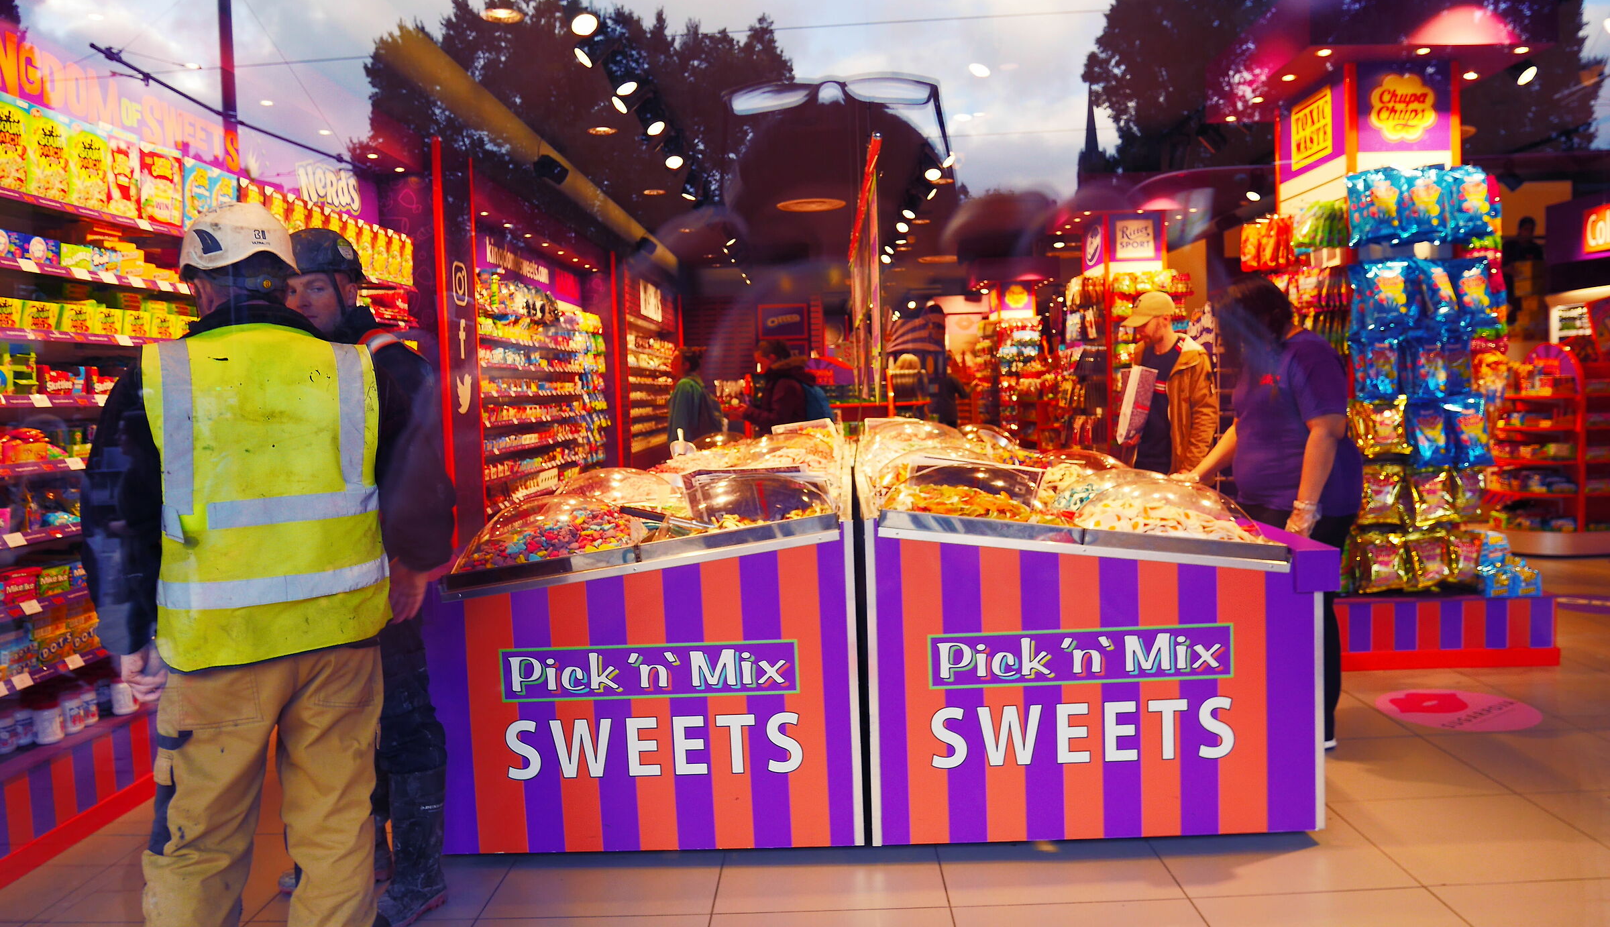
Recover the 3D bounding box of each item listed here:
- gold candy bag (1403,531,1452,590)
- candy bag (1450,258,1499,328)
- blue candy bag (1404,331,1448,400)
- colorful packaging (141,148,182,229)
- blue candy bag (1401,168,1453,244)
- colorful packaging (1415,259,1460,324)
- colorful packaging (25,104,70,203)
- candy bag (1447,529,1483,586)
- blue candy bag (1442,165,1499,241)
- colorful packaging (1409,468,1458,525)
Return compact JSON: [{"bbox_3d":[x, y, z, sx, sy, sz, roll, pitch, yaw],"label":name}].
[{"bbox_3d":[2.761,0.429,4.946,0.210,0.265,0.090,-2,4,8],"label":"gold candy bag"},{"bbox_3d":[2.941,-0.754,4.903,0.205,0.315,0.090,-2,4,8],"label":"candy bag"},{"bbox_3d":[2.683,-0.423,4.817,0.190,0.295,0.090,-2,4,1],"label":"blue candy bag"},{"bbox_3d":[-2.483,-1.049,4.258,0.060,0.275,0.205,-1,4,13],"label":"colorful packaging"},{"bbox_3d":[2.717,-1.127,4.882,0.215,0.325,0.090,-2,4,8],"label":"blue candy bag"},{"bbox_3d":[2.709,-0.732,4.777,0.205,0.290,0.090,-2,4,1],"label":"colorful packaging"},{"bbox_3d":[-2.480,-0.993,3.616,0.060,0.275,0.195,-2,4,1],"label":"colorful packaging"},{"bbox_3d":[2.887,0.414,4.896,0.165,0.245,0.085,-2,4,1],"label":"candy bag"},{"bbox_3d":[2.912,-1.137,4.878,0.220,0.325,0.090,-2,4,8],"label":"blue candy bag"},{"bbox_3d":[2.783,0.148,4.946,0.205,0.260,0.090,-2,4,8],"label":"colorful packaging"}]

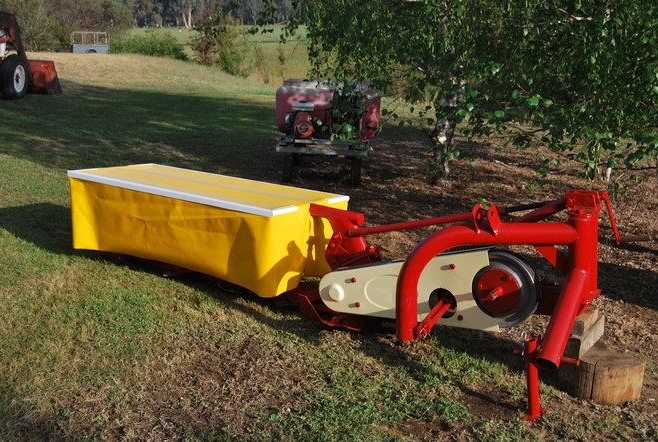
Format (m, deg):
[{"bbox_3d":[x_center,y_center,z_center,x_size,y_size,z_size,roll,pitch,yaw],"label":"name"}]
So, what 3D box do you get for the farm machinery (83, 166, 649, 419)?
[{"bbox_3d":[-0.179,0.068,5.218,3.757,0.970,1.172,10,13,35],"label":"farm machinery"}]

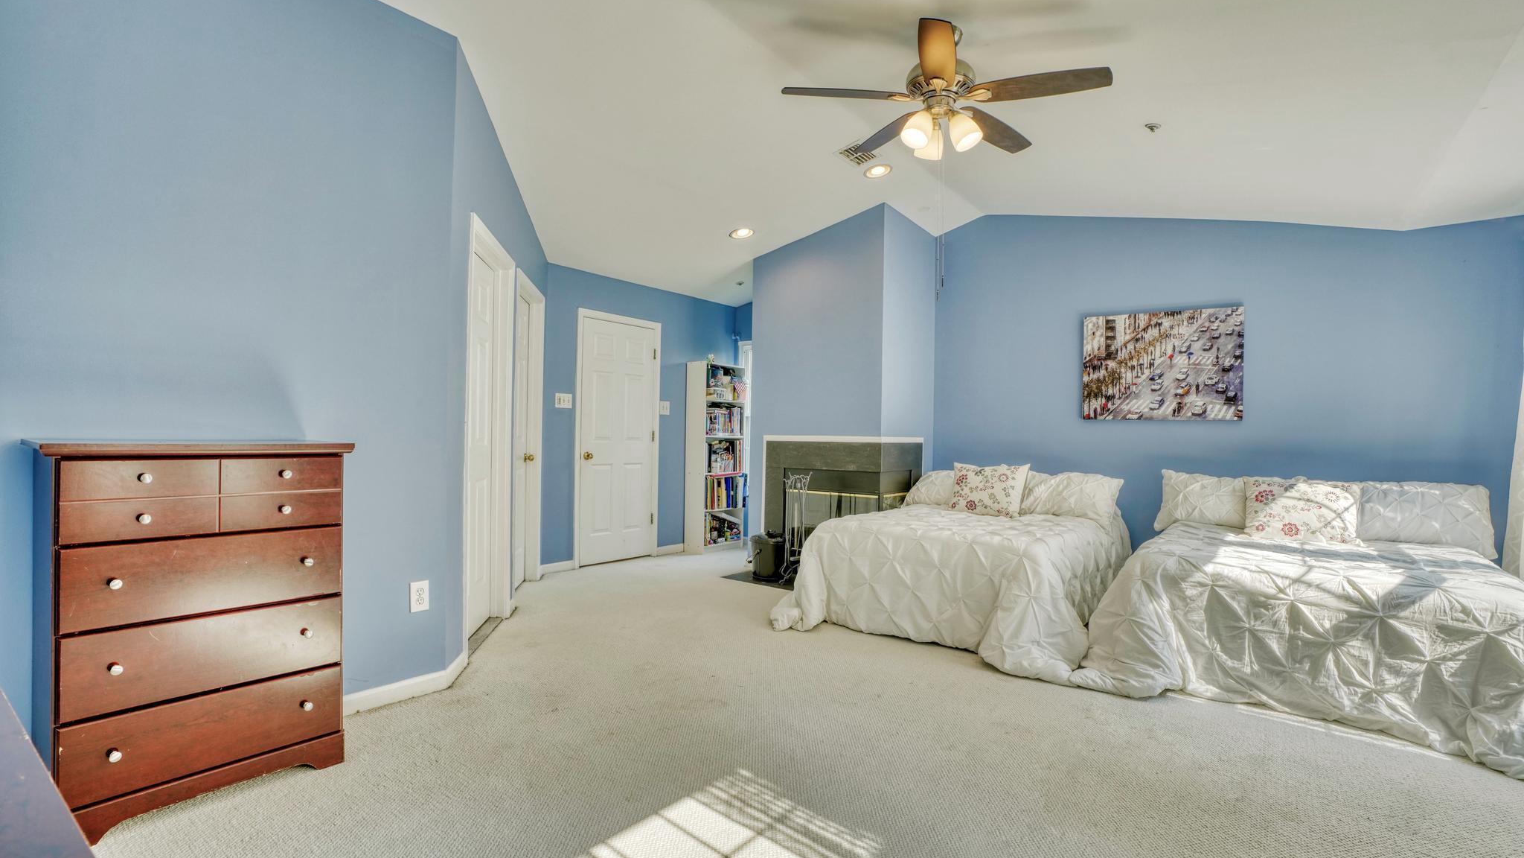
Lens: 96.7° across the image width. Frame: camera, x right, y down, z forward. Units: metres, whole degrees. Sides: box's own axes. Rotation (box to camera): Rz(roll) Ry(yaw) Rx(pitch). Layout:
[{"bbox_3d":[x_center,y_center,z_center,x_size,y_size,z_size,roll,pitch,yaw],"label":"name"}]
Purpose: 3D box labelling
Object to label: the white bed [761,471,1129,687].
[{"bbox_3d":[1.386,0.746,4.457,1.580,0.840,2.350,1,-1,39],"label":"white bed"}]

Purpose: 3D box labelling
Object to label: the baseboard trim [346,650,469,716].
[{"bbox_3d":[-1.488,1.066,2.906,0.260,0.080,0.630,1,-1,39],"label":"baseboard trim"}]

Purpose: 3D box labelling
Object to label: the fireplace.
[{"bbox_3d":[0.681,0.619,5.832,1.170,1.095,0.730,1,-1,39],"label":"fireplace"}]

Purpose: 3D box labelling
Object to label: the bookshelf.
[{"bbox_3d":[-0.444,0.273,6.482,0.260,1.760,0.560,1,-1,39],"label":"bookshelf"}]

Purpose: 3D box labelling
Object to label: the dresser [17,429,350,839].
[{"bbox_3d":[-1.750,0.568,2.101,0.413,1.052,0.720,1,-1,39],"label":"dresser"}]

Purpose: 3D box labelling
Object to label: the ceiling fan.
[{"bbox_3d":[0.725,-1.398,2.794,1.270,0.560,1.270,1,-1,39],"label":"ceiling fan"}]

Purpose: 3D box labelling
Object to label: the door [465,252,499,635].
[{"bbox_3d":[-1.544,0.090,3.598,0.045,2.030,0.760,1,0,-8],"label":"door"}]

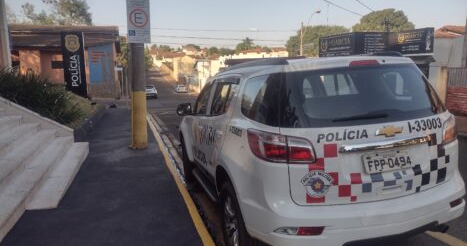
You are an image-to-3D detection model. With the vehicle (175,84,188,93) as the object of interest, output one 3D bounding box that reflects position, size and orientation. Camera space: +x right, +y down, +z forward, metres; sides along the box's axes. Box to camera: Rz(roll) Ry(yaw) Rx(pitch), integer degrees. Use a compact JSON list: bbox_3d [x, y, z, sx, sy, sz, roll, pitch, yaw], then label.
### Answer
[{"bbox_3d":[-9.977,-6.508,69.401,1.720,1.480,4.100,-2,6,-13],"label":"vehicle"}]

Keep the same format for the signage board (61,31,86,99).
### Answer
[{"bbox_3d":[-7.600,-2.756,17.514,1.000,3.100,0.250,-3,10,-16],"label":"signage board"}]

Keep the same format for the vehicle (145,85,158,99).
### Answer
[{"bbox_3d":[-9.114,-3.441,39.717,1.720,1.480,4.100,-2,6,-11],"label":"vehicle"}]

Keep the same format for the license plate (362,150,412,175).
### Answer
[{"bbox_3d":[1.105,0.278,2.605,0.400,0.130,0.020,-5,-10,-18],"label":"license plate"}]

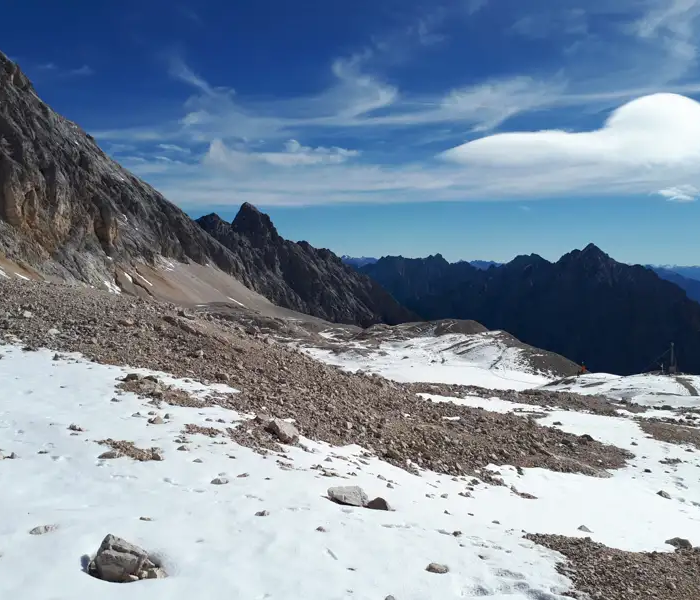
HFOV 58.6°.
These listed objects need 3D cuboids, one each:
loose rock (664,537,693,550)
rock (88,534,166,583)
[{"bbox_3d":[8.686,6.439,16.500,0.720,0.340,0.520,0,3,0],"label":"loose rock"},{"bbox_3d":[-2.165,2.527,6.100,0.740,0.420,0.560,0,3,0],"label":"rock"}]

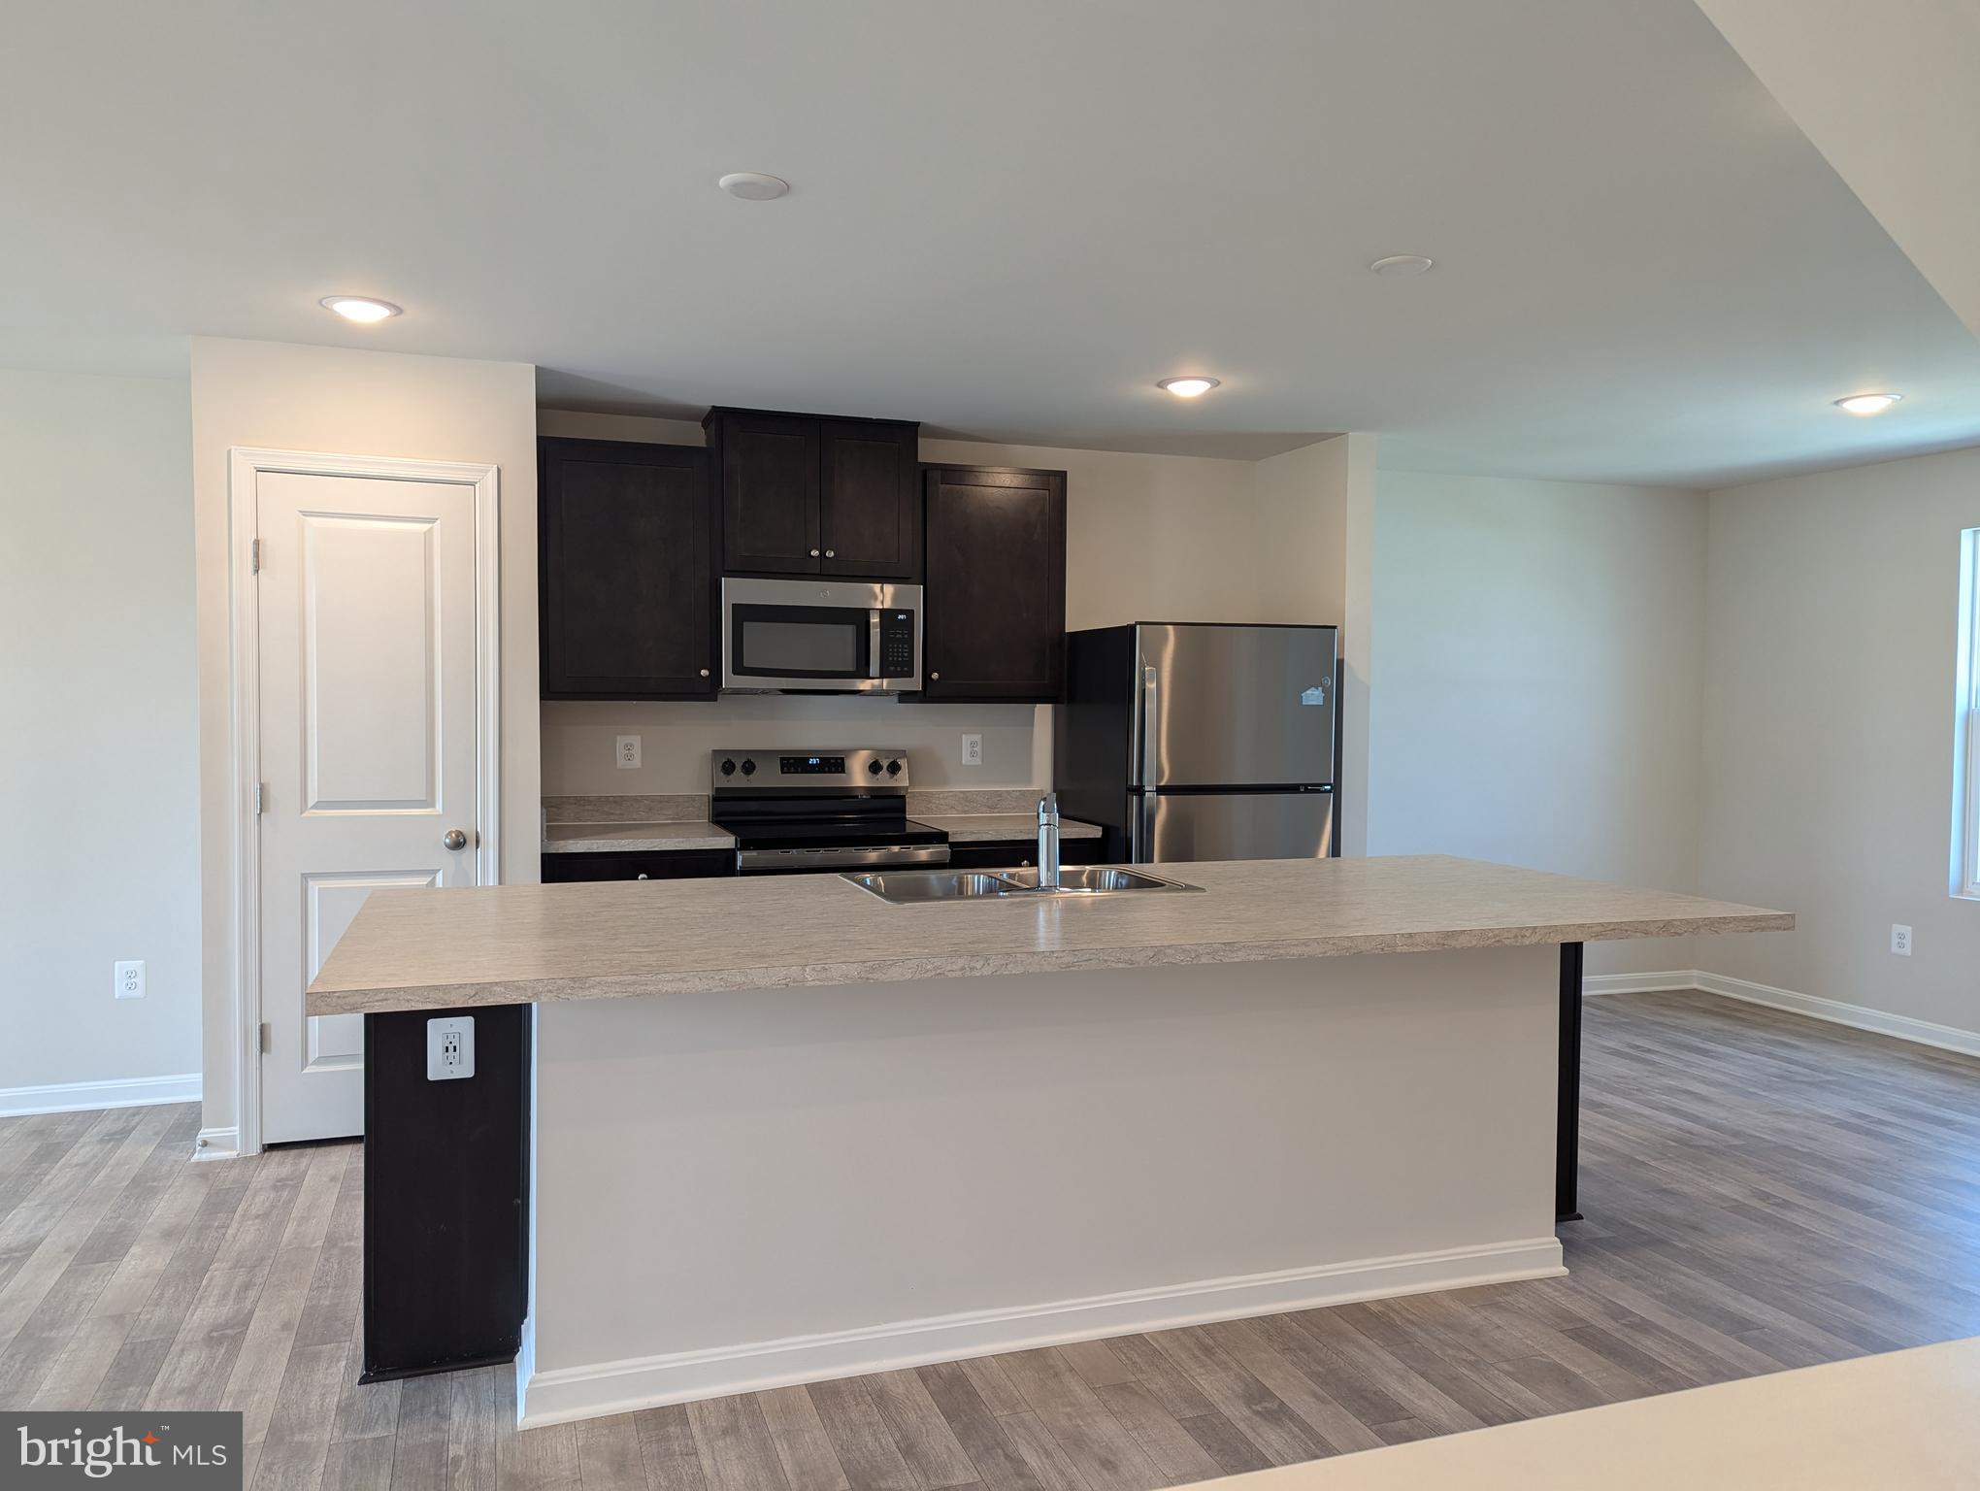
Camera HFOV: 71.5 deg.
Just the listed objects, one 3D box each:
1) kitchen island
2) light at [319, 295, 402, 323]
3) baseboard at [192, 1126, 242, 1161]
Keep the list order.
[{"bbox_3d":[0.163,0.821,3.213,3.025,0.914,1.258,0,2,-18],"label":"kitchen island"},{"bbox_3d":[-1.705,-1.179,3.733,0.204,0.022,0.204,0,2,-19],"label":"light"},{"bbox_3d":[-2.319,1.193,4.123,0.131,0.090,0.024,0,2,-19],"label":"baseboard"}]

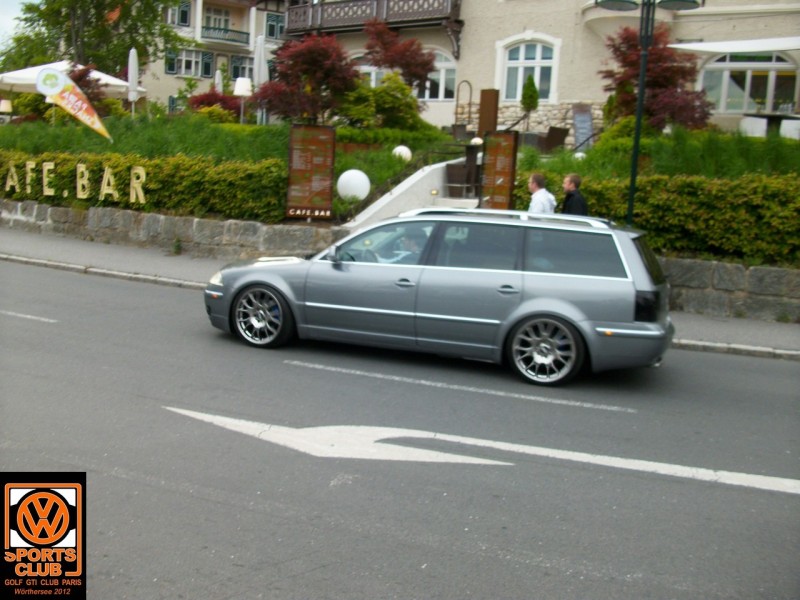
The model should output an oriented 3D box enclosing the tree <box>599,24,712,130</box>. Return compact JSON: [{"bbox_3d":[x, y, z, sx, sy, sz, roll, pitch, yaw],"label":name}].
[{"bbox_3d":[5.642,-4.693,17.369,2.450,2.700,2.300,5,7,15],"label":"tree"}]

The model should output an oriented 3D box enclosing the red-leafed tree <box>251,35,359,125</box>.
[{"bbox_3d":[-2.339,-5.335,19.769,2.600,2.700,2.500,5,7,15],"label":"red-leafed tree"}]

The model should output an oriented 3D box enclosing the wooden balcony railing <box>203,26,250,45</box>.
[{"bbox_3d":[-12.622,-19.186,57.000,3.400,0.900,0.180,0,8,-24],"label":"wooden balcony railing"}]

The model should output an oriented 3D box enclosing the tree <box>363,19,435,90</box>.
[{"bbox_3d":[-0.030,-5.630,20.194,1.900,3.100,1.800,5,7,15],"label":"tree"}]

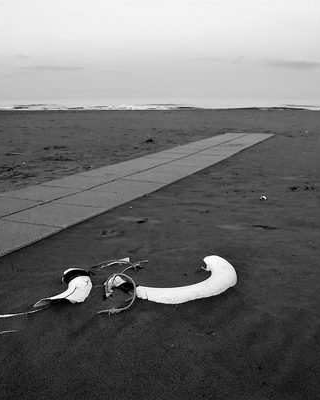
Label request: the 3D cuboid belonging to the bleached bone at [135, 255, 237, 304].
[{"bbox_3d":[0.274,0.576,2.914,0.813,0.113,0.429,-13,18,-43],"label":"bleached bone"}]

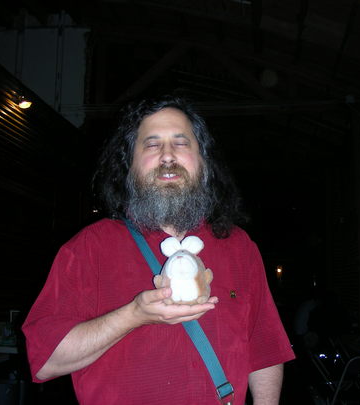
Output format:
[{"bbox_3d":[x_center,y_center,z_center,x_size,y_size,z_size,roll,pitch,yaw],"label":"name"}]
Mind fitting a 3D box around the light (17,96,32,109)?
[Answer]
[{"bbox_3d":[-1.670,-1.075,6.370,0.145,0.135,0.155,3,-8,-27],"label":"light"}]

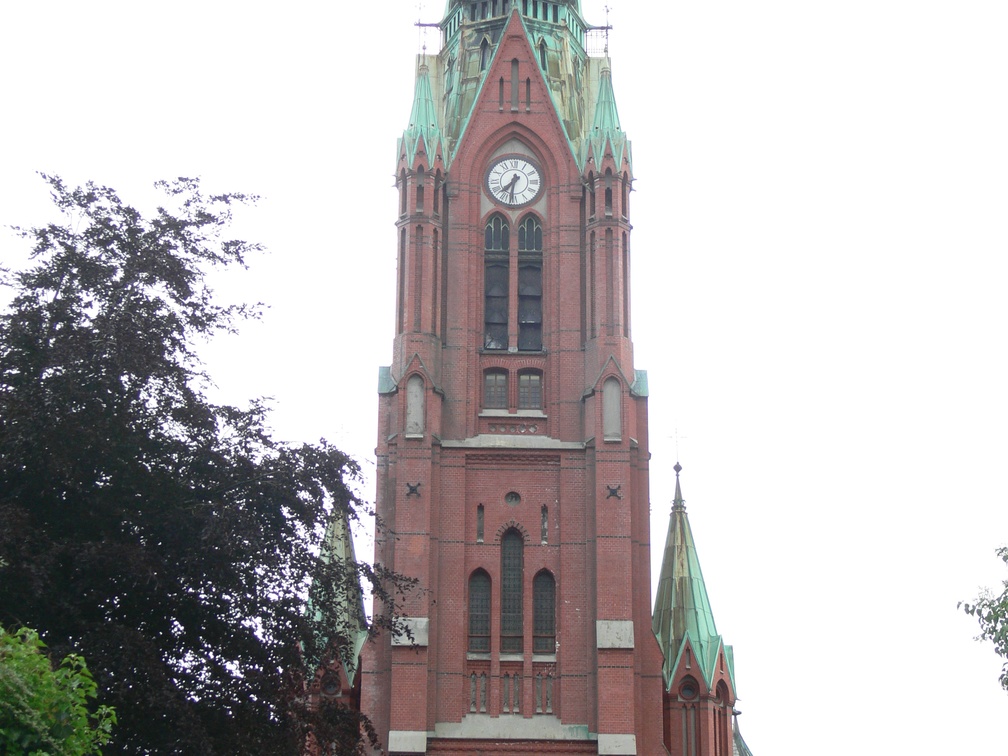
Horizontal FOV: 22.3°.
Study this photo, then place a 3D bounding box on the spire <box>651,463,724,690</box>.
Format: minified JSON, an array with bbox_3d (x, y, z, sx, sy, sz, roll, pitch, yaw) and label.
[{"bbox_3d":[5.442,6.091,78.639,2.900,7.700,2.900,1,-23,-1],"label":"spire"}]

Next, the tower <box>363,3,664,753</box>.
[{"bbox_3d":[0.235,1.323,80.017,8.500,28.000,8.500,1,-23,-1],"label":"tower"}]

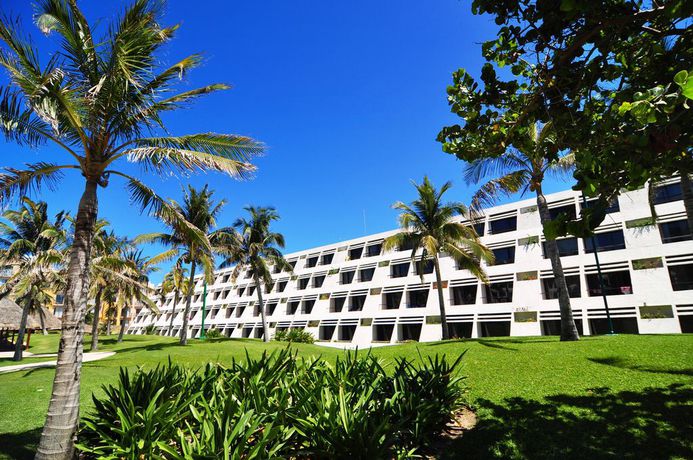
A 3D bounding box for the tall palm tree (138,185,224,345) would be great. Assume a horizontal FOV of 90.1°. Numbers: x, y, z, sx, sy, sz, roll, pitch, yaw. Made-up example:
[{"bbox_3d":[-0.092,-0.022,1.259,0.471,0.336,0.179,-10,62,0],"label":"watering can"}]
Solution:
[{"bbox_3d":[-11.089,1.881,22.503,5.780,10.510,5.780,0,-17,0],"label":"tall palm tree"}]

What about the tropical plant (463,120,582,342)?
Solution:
[{"bbox_3d":[7.680,-0.348,13.794,5.510,9.060,5.510,0,-17,0],"label":"tropical plant"}]

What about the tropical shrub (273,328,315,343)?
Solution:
[{"bbox_3d":[-4.467,8.888,29.161,3.540,1.130,2.650,0,-17,0],"label":"tropical shrub"}]

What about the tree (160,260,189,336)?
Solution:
[{"bbox_3d":[-19.852,7.630,39.213,3.570,8.490,3.570,0,-17,0],"label":"tree"}]

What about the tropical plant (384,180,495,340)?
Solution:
[{"bbox_3d":[5.489,1.261,19.854,6.470,9.480,6.470,0,-17,0],"label":"tropical plant"}]

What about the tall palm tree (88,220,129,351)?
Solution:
[{"bbox_3d":[-15.613,3.242,21.654,3.980,8.070,3.980,0,-17,0],"label":"tall palm tree"}]

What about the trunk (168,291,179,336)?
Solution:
[{"bbox_3d":[-19.358,9.296,38.716,1.120,5.010,0.670,0,-17,0],"label":"trunk"}]

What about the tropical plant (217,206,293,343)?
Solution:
[{"bbox_3d":[-6.520,2.802,23.846,5.390,9.420,5.390,0,-17,0],"label":"tropical plant"}]

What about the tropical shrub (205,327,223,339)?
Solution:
[{"bbox_3d":[-13.904,10.713,36.172,1.880,1.200,1.880,0,-17,0],"label":"tropical shrub"}]

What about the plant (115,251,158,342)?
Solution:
[{"bbox_3d":[-16.804,4.977,27.037,4.300,7.260,4.300,0,-17,0],"label":"plant"}]

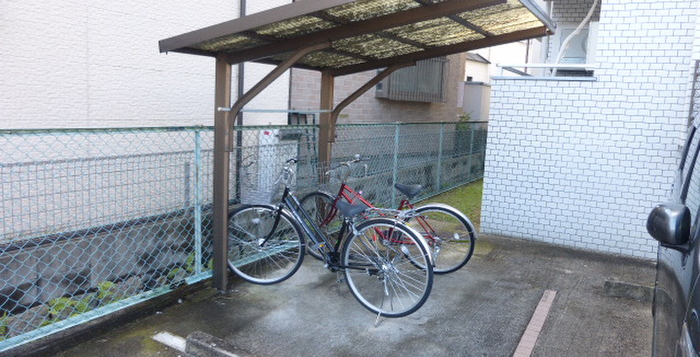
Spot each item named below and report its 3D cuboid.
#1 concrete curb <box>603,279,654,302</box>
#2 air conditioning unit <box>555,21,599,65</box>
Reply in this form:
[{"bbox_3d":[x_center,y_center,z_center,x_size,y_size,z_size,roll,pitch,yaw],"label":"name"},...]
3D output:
[{"bbox_3d":[2.423,0.936,4.163,0.600,0.123,0.120,5,8,16],"label":"concrete curb"},{"bbox_3d":[3.254,-1.865,7.159,0.740,0.610,0.300,7,9,29],"label":"air conditioning unit"}]

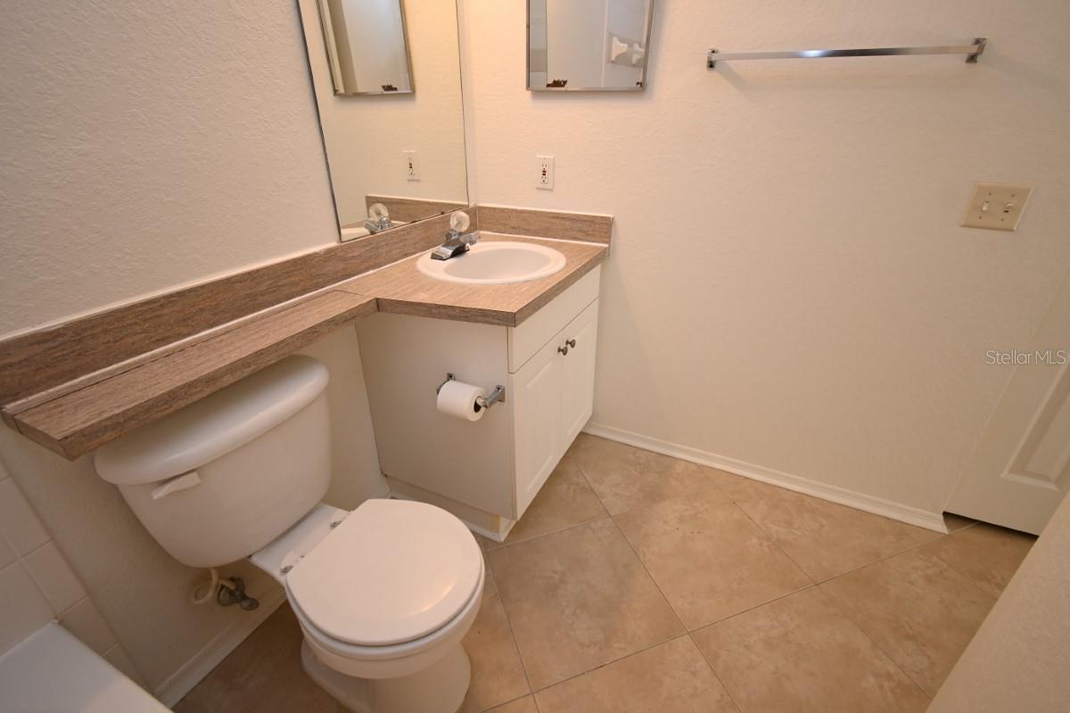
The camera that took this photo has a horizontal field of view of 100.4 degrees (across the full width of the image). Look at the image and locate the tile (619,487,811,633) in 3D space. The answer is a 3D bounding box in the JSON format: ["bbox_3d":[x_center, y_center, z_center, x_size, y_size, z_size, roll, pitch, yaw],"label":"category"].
[{"bbox_3d":[0.583,0.658,1.531,0.464,0.010,0.464,-9,29,-17],"label":"tile"}]

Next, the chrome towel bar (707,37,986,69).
[{"bbox_3d":[0.778,-0.792,1.169,0.633,0.050,0.070,13,30,23],"label":"chrome towel bar"}]

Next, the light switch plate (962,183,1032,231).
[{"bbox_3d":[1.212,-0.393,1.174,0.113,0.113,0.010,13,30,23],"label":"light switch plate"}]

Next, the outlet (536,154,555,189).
[{"bbox_3d":[0.038,-0.688,1.675,0.072,0.115,0.010,13,30,23],"label":"outlet"}]

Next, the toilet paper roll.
[{"bbox_3d":[-0.206,0.123,1.248,0.102,0.096,0.096,13,30,23],"label":"toilet paper roll"}]

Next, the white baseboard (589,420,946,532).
[{"bbox_3d":[0.829,0.454,1.831,1.375,0.075,0.013,13,30,23],"label":"white baseboard"}]

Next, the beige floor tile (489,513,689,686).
[{"bbox_3d":[0.137,0.731,1.396,0.464,0.010,0.464,-9,29,-17],"label":"beige floor tile"}]

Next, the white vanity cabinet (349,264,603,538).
[{"bbox_3d":[-0.146,0.080,1.725,0.564,0.840,0.735,13,30,23],"label":"white vanity cabinet"}]

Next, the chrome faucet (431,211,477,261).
[{"bbox_3d":[-0.248,-0.404,1.486,0.145,0.150,0.160,13,30,23],"label":"chrome faucet"}]

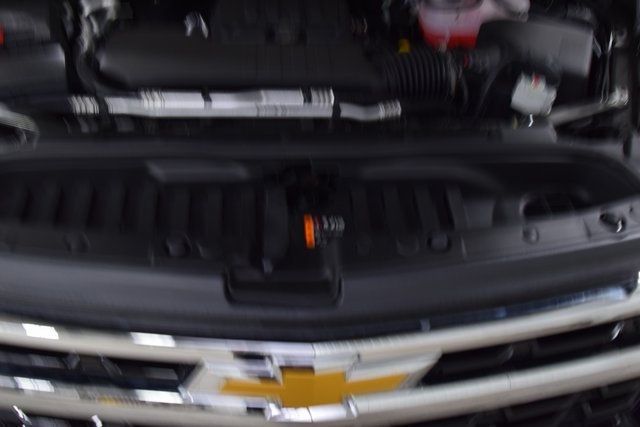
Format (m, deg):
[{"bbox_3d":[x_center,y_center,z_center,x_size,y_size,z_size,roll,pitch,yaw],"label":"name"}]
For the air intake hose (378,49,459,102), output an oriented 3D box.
[{"bbox_3d":[0.178,-0.252,1.160,0.138,0.088,0.092,0,36,0],"label":"air intake hose"}]

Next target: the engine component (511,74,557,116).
[{"bbox_3d":[0.374,-0.206,1.120,0.070,0.060,0.050,0,36,0],"label":"engine component"}]

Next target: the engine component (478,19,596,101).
[{"bbox_3d":[0.419,-0.299,1.250,0.205,0.110,0.155,0,36,0],"label":"engine component"}]

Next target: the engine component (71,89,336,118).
[{"bbox_3d":[-0.195,-0.184,1.070,0.435,0.036,0.042,0,36,0],"label":"engine component"}]

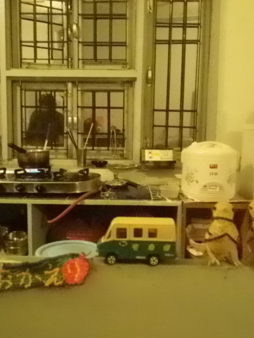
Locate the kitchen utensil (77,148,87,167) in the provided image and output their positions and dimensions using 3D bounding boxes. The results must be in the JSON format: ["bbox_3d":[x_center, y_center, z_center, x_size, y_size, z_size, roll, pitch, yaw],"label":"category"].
[{"bbox_3d":[-0.246,-0.063,1.978,0.054,0.098,0.054,1,7,1],"label":"kitchen utensil"}]

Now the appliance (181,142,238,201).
[{"bbox_3d":[0.383,0.000,1.690,0.262,0.252,0.270,1,7,3],"label":"appliance"}]

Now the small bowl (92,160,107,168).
[{"bbox_3d":[-0.149,-0.029,1.970,0.083,0.035,0.083,1,7,0],"label":"small bowl"}]

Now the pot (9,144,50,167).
[{"bbox_3d":[-0.478,-0.060,1.740,0.157,0.118,0.292,3,7,15],"label":"pot"}]

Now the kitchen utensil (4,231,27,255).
[{"bbox_3d":[-0.520,0.342,1.712,0.108,0.082,0.108,1,7,1],"label":"kitchen utensil"}]

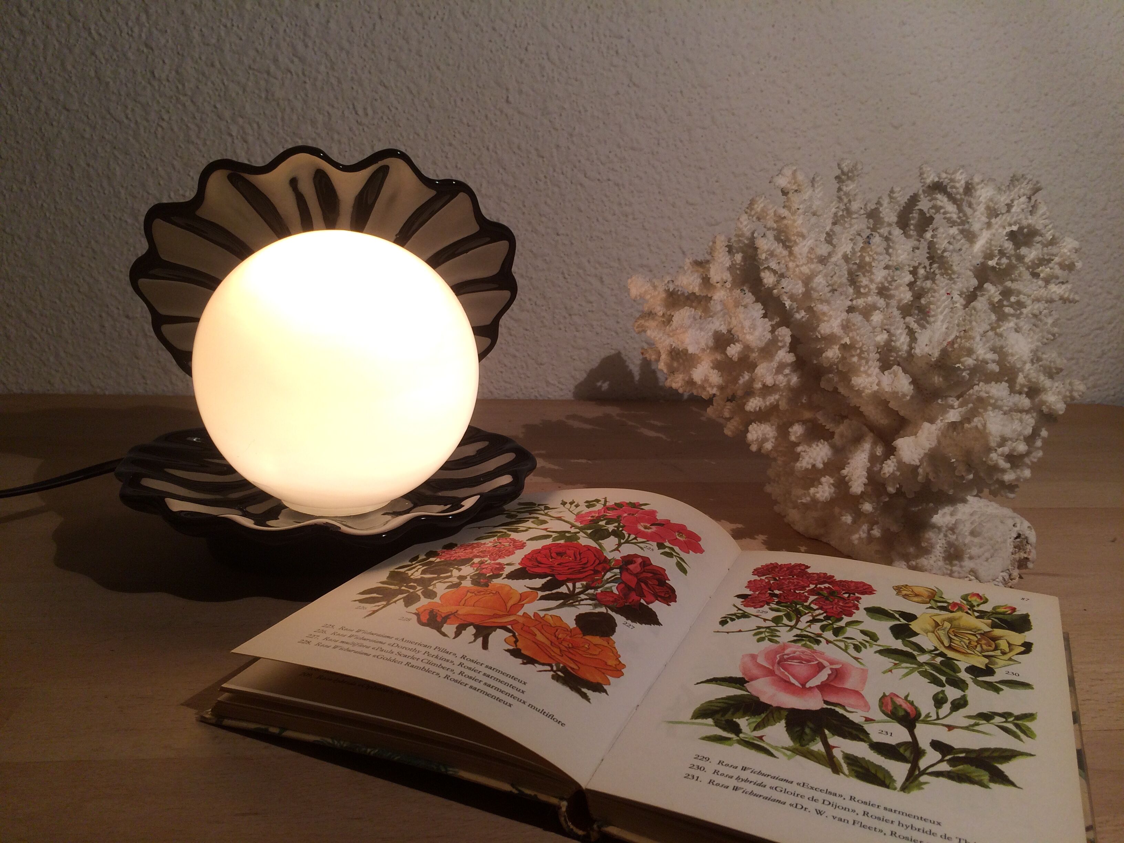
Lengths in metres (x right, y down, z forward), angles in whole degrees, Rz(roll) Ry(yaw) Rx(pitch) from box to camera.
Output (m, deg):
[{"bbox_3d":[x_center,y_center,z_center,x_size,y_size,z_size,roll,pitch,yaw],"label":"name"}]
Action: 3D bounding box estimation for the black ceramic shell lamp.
[{"bbox_3d":[-0.116,-0.035,0.455,0.210,0.186,0.170,-2,17,-15],"label":"black ceramic shell lamp"}]

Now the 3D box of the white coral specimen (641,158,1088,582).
[{"bbox_3d":[0.149,-0.031,0.472,0.224,0.190,0.160,4,17,6],"label":"white coral specimen"}]

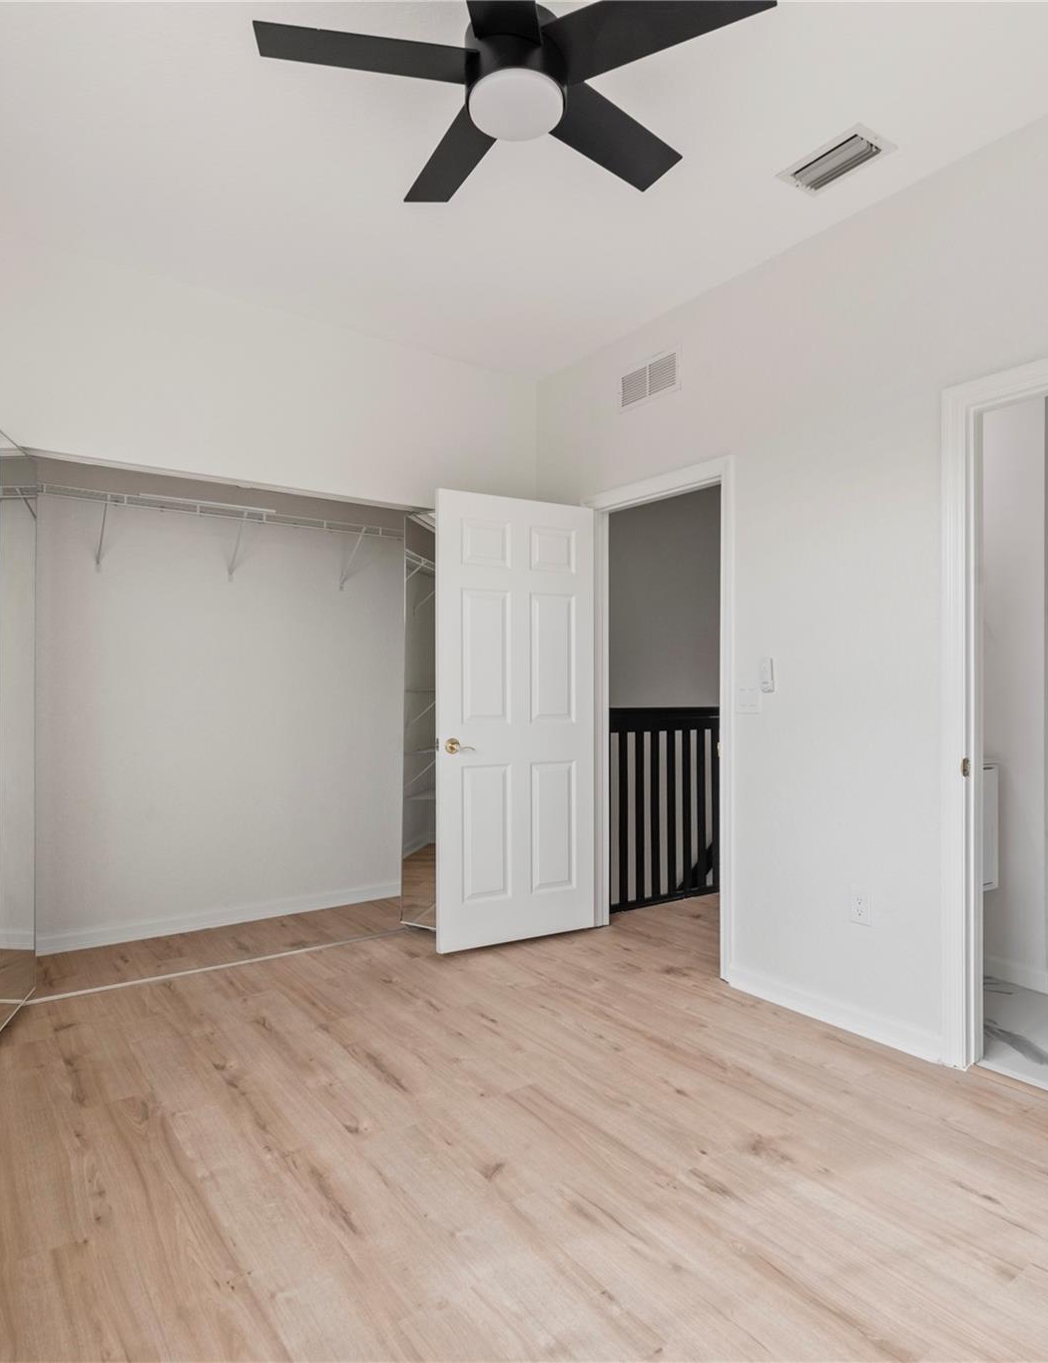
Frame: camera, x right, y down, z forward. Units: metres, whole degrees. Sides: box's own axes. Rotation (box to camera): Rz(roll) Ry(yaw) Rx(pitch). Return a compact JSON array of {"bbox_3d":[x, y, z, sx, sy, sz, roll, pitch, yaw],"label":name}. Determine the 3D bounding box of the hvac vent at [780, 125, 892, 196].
[{"bbox_3d":[0.969,-1.605,2.651,0.199,0.023,0.308,0,-1,-35],"label":"hvac vent"}]

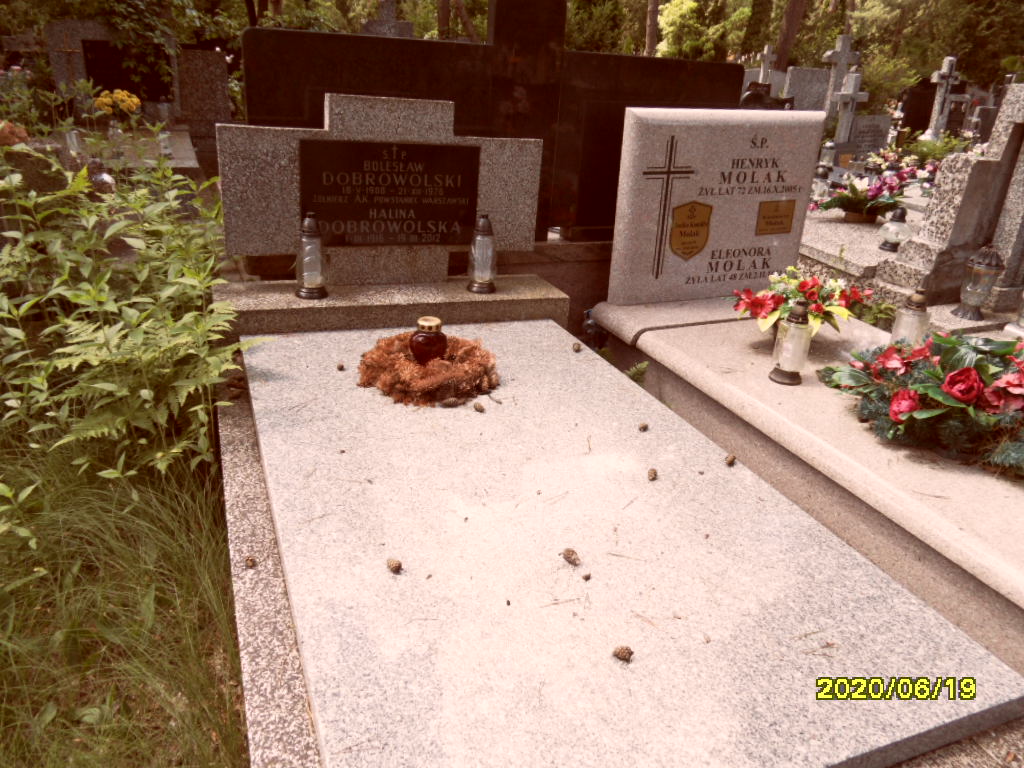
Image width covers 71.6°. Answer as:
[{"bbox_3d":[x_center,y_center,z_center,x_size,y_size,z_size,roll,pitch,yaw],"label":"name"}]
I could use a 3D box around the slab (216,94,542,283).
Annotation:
[{"bbox_3d":[-0.423,-0.667,2.490,1.106,0.622,0.080,-5,24,-22],"label":"slab"}]

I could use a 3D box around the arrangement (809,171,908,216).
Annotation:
[{"bbox_3d":[2.154,-1.168,4.400,0.530,0.270,0.360,15,25,22],"label":"arrangement"}]

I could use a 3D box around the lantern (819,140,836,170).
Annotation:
[{"bbox_3d":[3.333,-2.414,7.500,0.120,0.290,0.120,-6,25,-22],"label":"lantern"}]

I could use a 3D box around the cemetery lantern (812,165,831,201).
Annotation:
[{"bbox_3d":[2.316,-1.490,5.287,0.131,0.258,0.131,-5,26,-23],"label":"cemetery lantern"}]

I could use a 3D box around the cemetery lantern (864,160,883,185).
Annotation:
[{"bbox_3d":[3.045,-1.741,6.013,0.144,0.268,0.144,-5,26,-23],"label":"cemetery lantern"}]

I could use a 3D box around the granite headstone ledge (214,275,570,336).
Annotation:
[{"bbox_3d":[-0.369,-0.248,2.323,1.102,0.121,0.273,-5,26,-22],"label":"granite headstone ledge"}]

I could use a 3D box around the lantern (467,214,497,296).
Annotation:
[{"bbox_3d":[-0.088,-0.423,2.296,0.094,0.244,0.094,5,24,-2],"label":"lantern"}]

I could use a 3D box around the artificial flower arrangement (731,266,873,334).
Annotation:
[{"bbox_3d":[1.023,-0.288,2.510,0.450,0.260,0.340,14,25,20],"label":"artificial flower arrangement"}]

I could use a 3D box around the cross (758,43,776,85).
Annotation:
[{"bbox_3d":[5.735,-7.065,16.000,0.430,1.020,0.140,-2,24,-15],"label":"cross"}]

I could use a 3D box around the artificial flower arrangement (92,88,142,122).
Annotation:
[{"bbox_3d":[-3.612,-2.541,6.500,0.390,0.300,0.340,-6,25,-22],"label":"artificial flower arrangement"}]

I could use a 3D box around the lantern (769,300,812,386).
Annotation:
[{"bbox_3d":[0.786,-0.116,1.963,0.091,0.232,0.091,-5,26,-23],"label":"lantern"}]

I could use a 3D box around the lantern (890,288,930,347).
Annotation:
[{"bbox_3d":[1.331,-0.178,2.360,0.105,0.275,0.105,-6,25,-22],"label":"lantern"}]

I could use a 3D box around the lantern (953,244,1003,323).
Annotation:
[{"bbox_3d":[1.872,-0.404,2.836,0.150,0.293,0.150,-5,26,-23],"label":"lantern"}]

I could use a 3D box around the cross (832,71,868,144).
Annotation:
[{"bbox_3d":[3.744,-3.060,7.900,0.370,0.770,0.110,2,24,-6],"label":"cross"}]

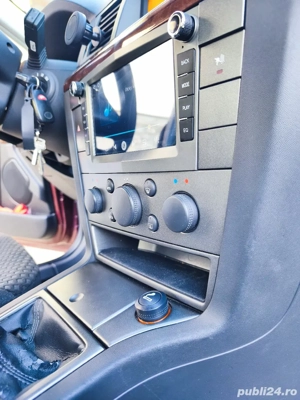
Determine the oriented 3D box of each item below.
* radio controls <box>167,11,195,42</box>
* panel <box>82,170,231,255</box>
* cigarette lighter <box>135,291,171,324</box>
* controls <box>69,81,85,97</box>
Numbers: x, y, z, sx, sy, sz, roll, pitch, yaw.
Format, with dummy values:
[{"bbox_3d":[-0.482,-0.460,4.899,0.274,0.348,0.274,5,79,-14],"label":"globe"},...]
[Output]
[{"bbox_3d":[0.026,-0.138,0.213,0.013,0.019,0.019,-7,9,-39],"label":"radio controls"},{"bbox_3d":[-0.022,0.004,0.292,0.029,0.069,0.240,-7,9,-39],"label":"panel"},{"bbox_3d":[0.003,0.098,0.244,0.031,0.014,0.031,-11,14,3],"label":"cigarette lighter"},{"bbox_3d":[-0.098,-0.149,0.360,0.013,0.019,0.019,-7,9,-39],"label":"controls"}]

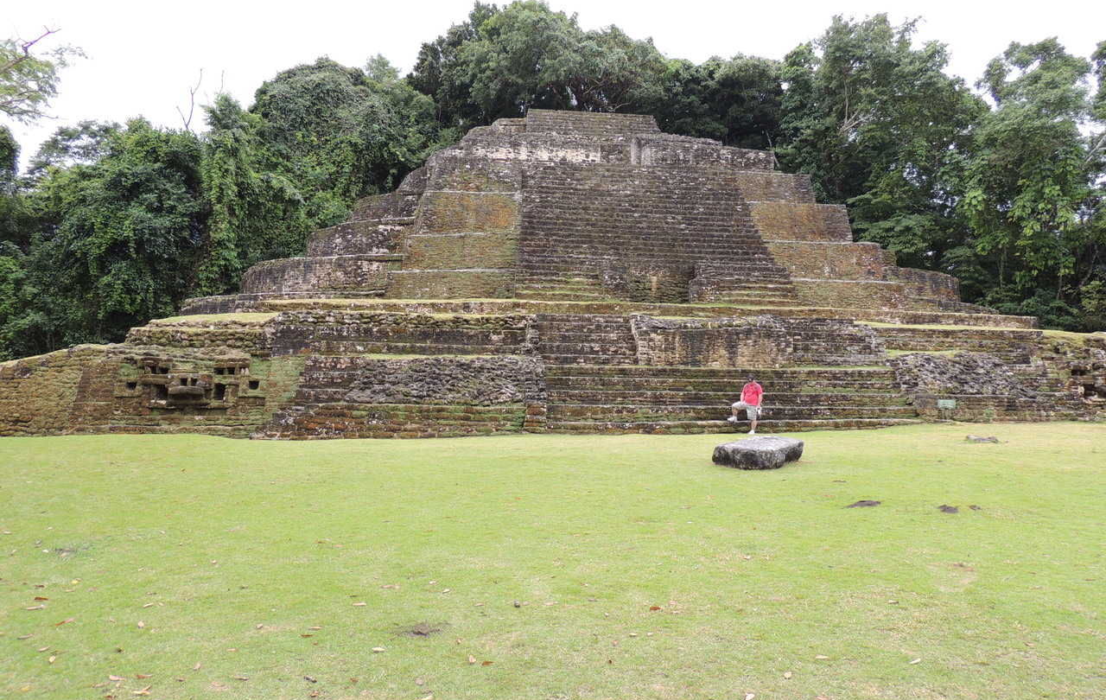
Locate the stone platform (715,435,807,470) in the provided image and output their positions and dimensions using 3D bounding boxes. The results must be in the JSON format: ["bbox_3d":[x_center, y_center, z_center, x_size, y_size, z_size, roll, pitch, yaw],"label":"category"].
[{"bbox_3d":[4.290,2.109,15.687,1.178,0.394,2.102,-1,-2,34],"label":"stone platform"}]

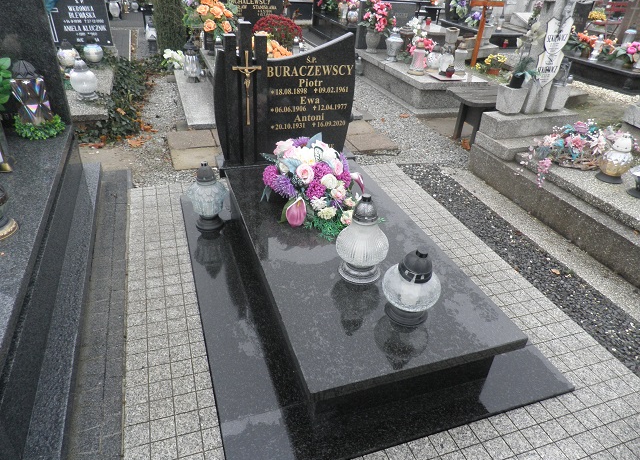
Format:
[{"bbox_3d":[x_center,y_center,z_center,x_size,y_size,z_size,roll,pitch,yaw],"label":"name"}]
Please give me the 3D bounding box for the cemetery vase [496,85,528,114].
[{"bbox_3d":[1.535,-1.060,3.578,0.190,0.190,0.190,-8,34,-18],"label":"cemetery vase"}]

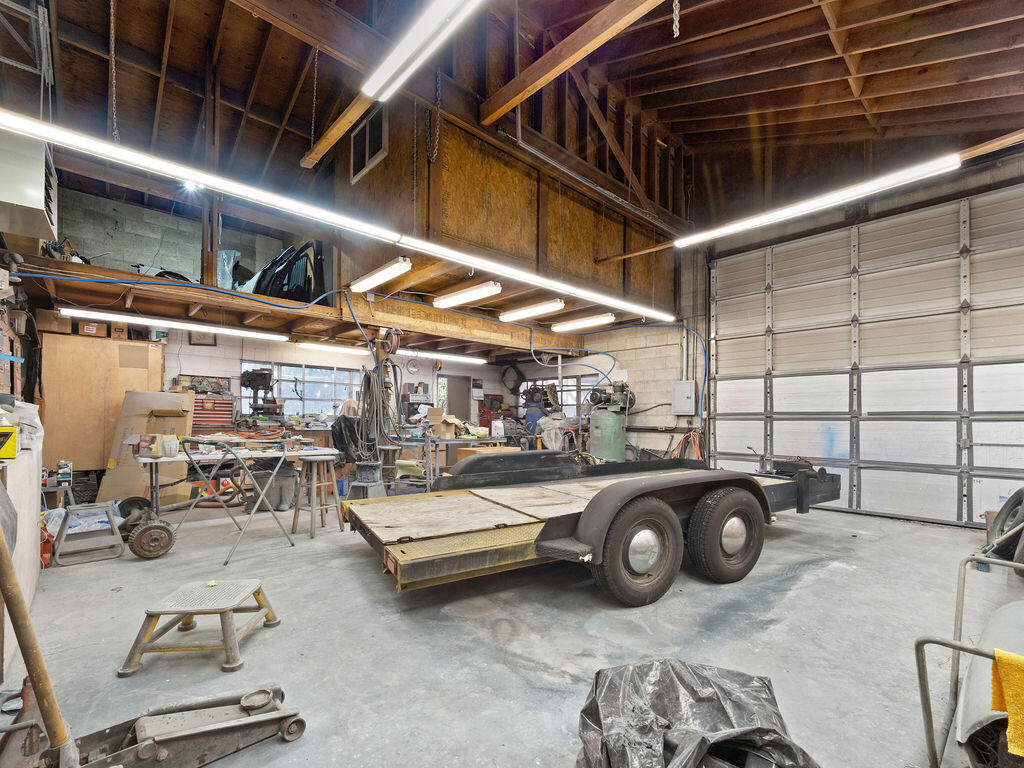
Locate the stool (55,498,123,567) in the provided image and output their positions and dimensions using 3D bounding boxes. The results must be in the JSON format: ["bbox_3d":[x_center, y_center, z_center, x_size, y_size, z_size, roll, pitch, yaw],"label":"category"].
[{"bbox_3d":[-3.710,1.275,3.620,0.400,0.450,0.430,-2,-3,43],"label":"stool"}]

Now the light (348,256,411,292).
[{"bbox_3d":[-1.655,-1.335,5.155,1.256,0.090,0.150,-4,-6,43],"label":"light"}]

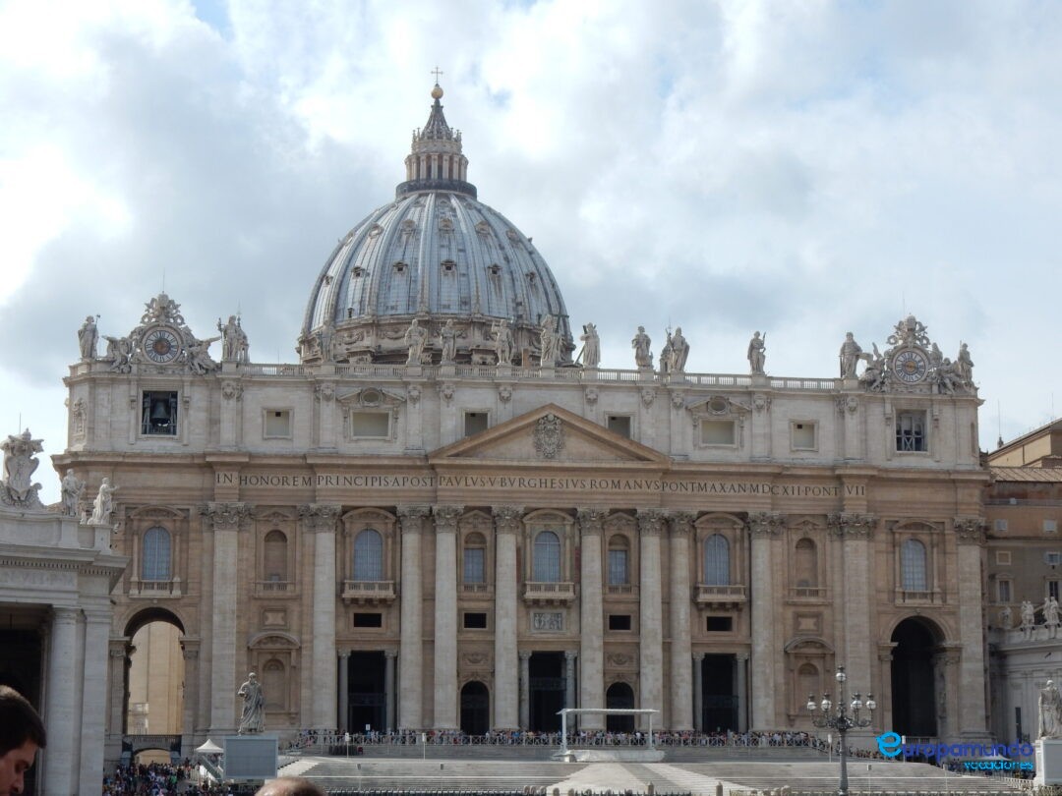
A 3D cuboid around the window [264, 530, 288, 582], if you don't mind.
[{"bbox_3d":[-31.209,19.303,266.411,2.868,6.387,0.800,1,-10,-8],"label":"window"}]

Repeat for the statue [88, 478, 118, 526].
[{"bbox_3d":[-28.866,7.001,147.000,1.600,3.204,1.500,9,-13,-42],"label":"statue"}]

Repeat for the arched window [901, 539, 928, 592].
[{"bbox_3d":[48.899,21.280,278.105,3.389,6.541,0.700,1,-10,-8],"label":"arched window"}]

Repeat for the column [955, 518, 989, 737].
[{"bbox_3d":[55.670,28.980,274.970,4.430,27.720,2.000,1,-10,-9],"label":"column"}]

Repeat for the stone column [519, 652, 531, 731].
[{"bbox_3d":[-0.628,35.964,267.344,1.300,9.695,1.300,1,-10,-8],"label":"stone column"}]

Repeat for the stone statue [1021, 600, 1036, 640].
[{"bbox_3d":[59.906,26.671,262.000,1.400,4.606,1.600,5,-11,-29],"label":"stone statue"}]

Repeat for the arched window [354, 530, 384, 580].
[{"bbox_3d":[-19.933,19.328,268.012,3.569,6.366,0.700,1,-10,-8],"label":"arched window"}]

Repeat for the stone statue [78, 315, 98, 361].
[{"bbox_3d":[-54.010,-7.380,265.580,2.530,5.620,1.800,1,-10,-8],"label":"stone statue"}]

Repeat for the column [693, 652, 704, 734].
[{"bbox_3d":[20.730,36.580,269.310,1.400,10.010,1.400,1,-10,-8],"label":"column"}]

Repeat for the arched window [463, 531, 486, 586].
[{"bbox_3d":[-6.910,19.540,266.360,2.910,6.510,0.700,1,-10,-9],"label":"arched window"}]

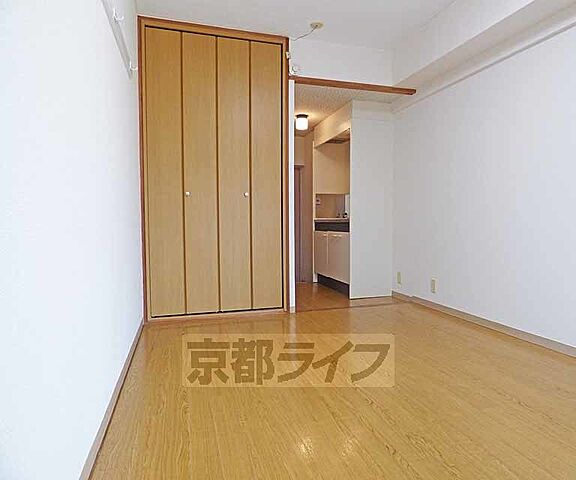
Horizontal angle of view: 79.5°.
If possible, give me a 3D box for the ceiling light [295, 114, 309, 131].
[{"bbox_3d":[0.168,-1.376,4.060,0.150,0.165,0.150,0,2,0],"label":"ceiling light"}]

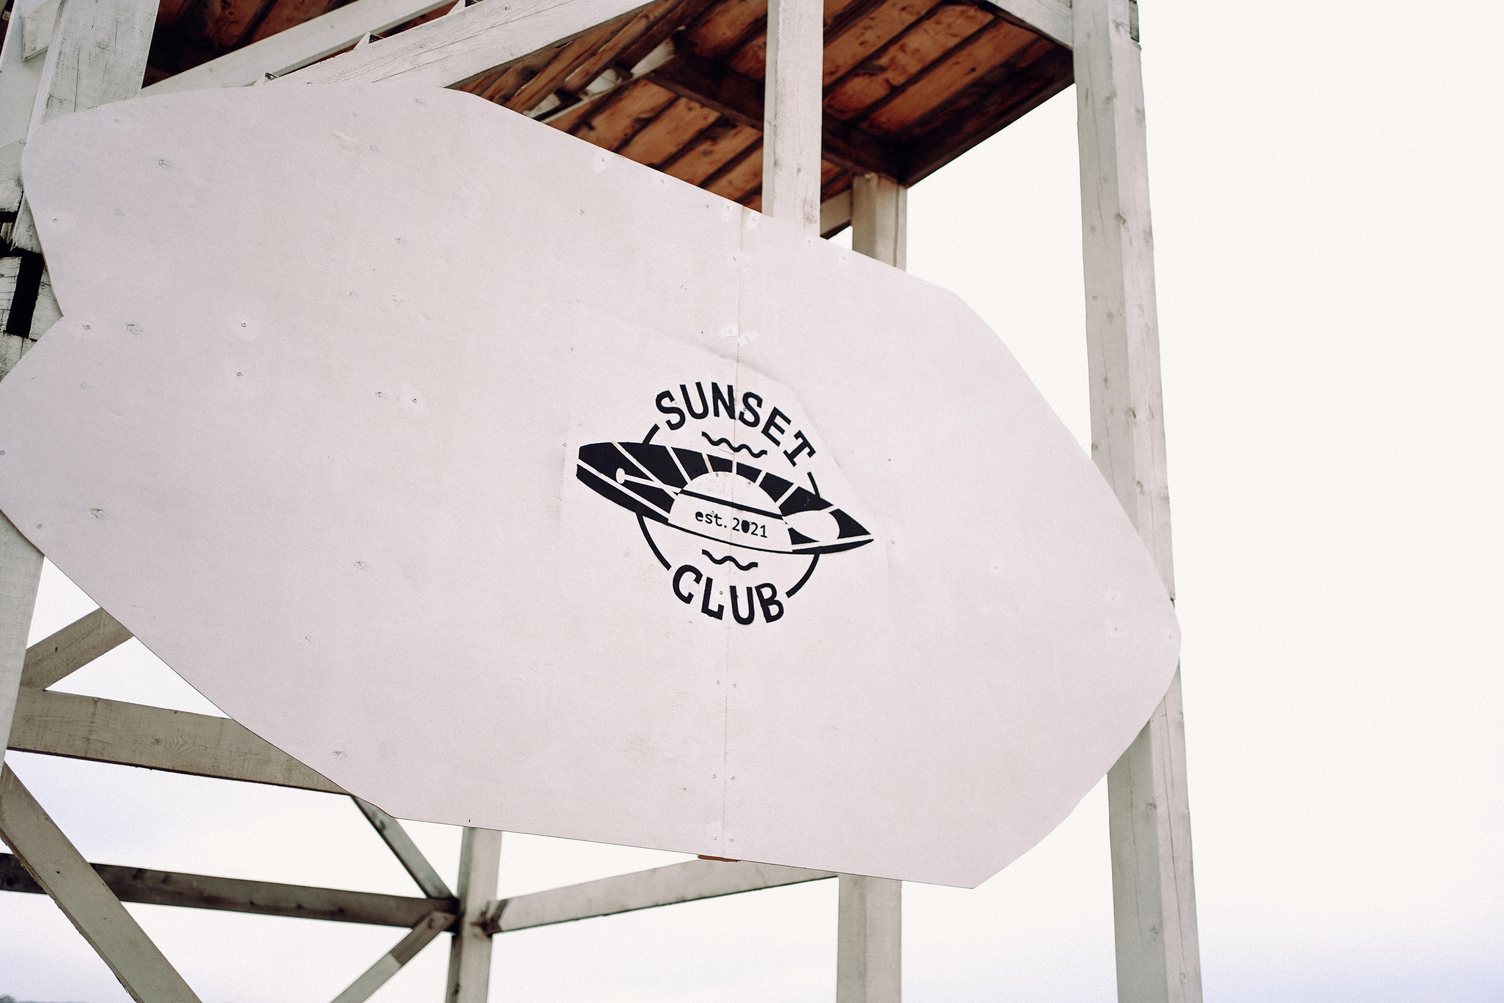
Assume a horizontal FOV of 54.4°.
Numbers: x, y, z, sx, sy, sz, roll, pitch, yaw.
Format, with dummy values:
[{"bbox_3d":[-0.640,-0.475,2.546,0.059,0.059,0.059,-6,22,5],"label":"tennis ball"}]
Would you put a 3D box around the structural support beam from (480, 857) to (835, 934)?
[{"bbox_3d":[-0.461,1.621,6.095,0.052,0.145,3.080,15,-25,-29],"label":"structural support beam"}]

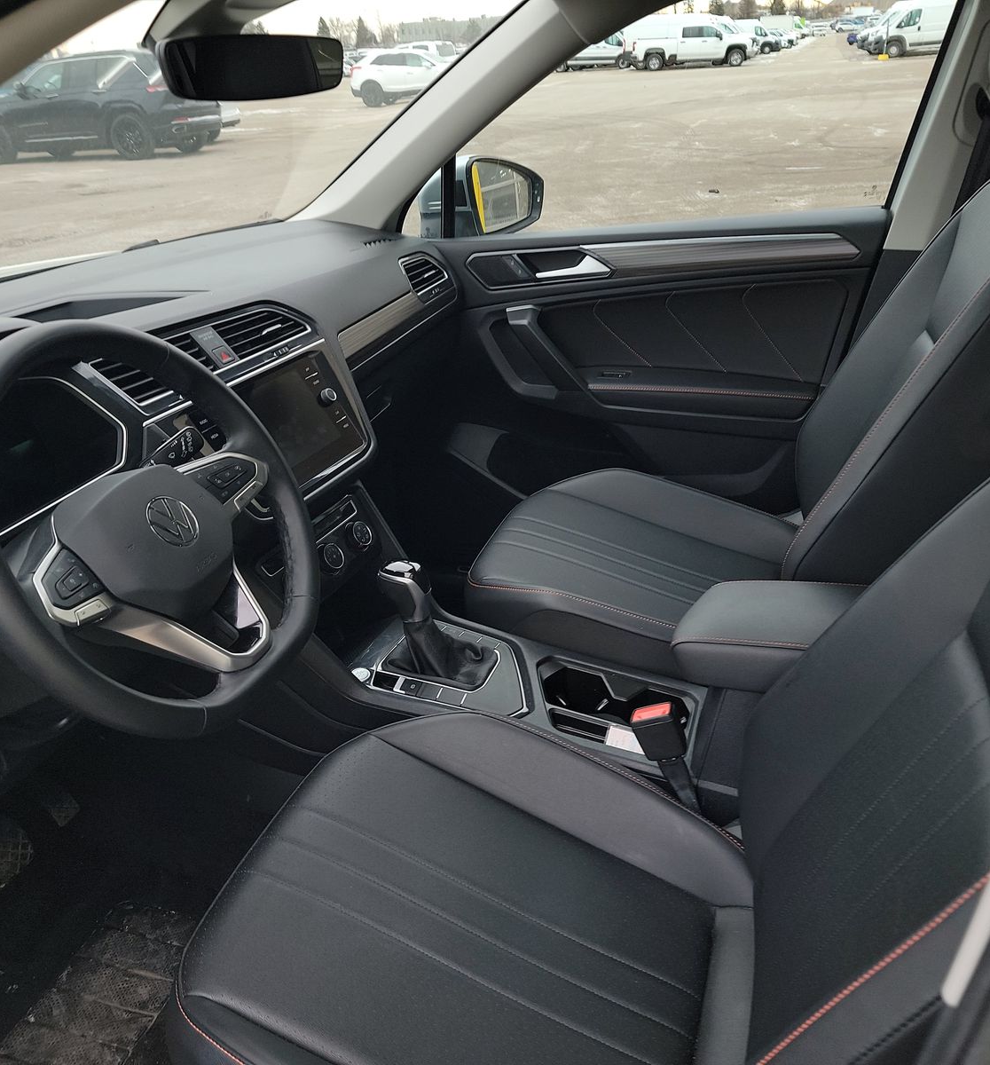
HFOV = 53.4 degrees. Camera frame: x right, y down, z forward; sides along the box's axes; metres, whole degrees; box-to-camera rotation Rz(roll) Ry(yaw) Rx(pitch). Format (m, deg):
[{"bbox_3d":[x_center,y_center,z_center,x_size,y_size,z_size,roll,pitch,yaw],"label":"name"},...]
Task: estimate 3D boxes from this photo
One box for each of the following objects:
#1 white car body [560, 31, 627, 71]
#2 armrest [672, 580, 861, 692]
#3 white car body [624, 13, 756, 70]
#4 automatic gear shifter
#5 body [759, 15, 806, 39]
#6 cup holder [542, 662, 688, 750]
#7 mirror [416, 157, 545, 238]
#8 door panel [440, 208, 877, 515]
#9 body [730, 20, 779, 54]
[{"bbox_3d":[6.032,-29.635,60.285,5.900,2.350,2.050,2,27,11],"label":"white car body"},{"bbox_3d":[0.367,0.116,1.089,0.320,0.085,0.180,5,27,17],"label":"armrest"},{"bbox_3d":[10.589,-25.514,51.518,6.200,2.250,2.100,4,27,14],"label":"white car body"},{"bbox_3d":[-0.064,0.097,1.216,0.160,0.150,0.115,5,27,17],"label":"automatic gear shifter"},{"bbox_3d":[48.016,-83.867,163.587,7.800,3.300,2.300,4,27,14],"label":"body"},{"bbox_3d":[0.138,0.231,1.185,0.215,0.075,0.155,5,27,17],"label":"cup holder"},{"bbox_3d":[-0.040,-0.651,1.936,0.170,0.170,0.230,16,32,34],"label":"mirror"},{"bbox_3d":[0.241,-0.244,1.777,0.840,0.630,0.160,5,27,17],"label":"door panel"},{"bbox_3d":[19.841,-39.550,78.768,5.900,2.450,2.050,4,27,14],"label":"body"}]

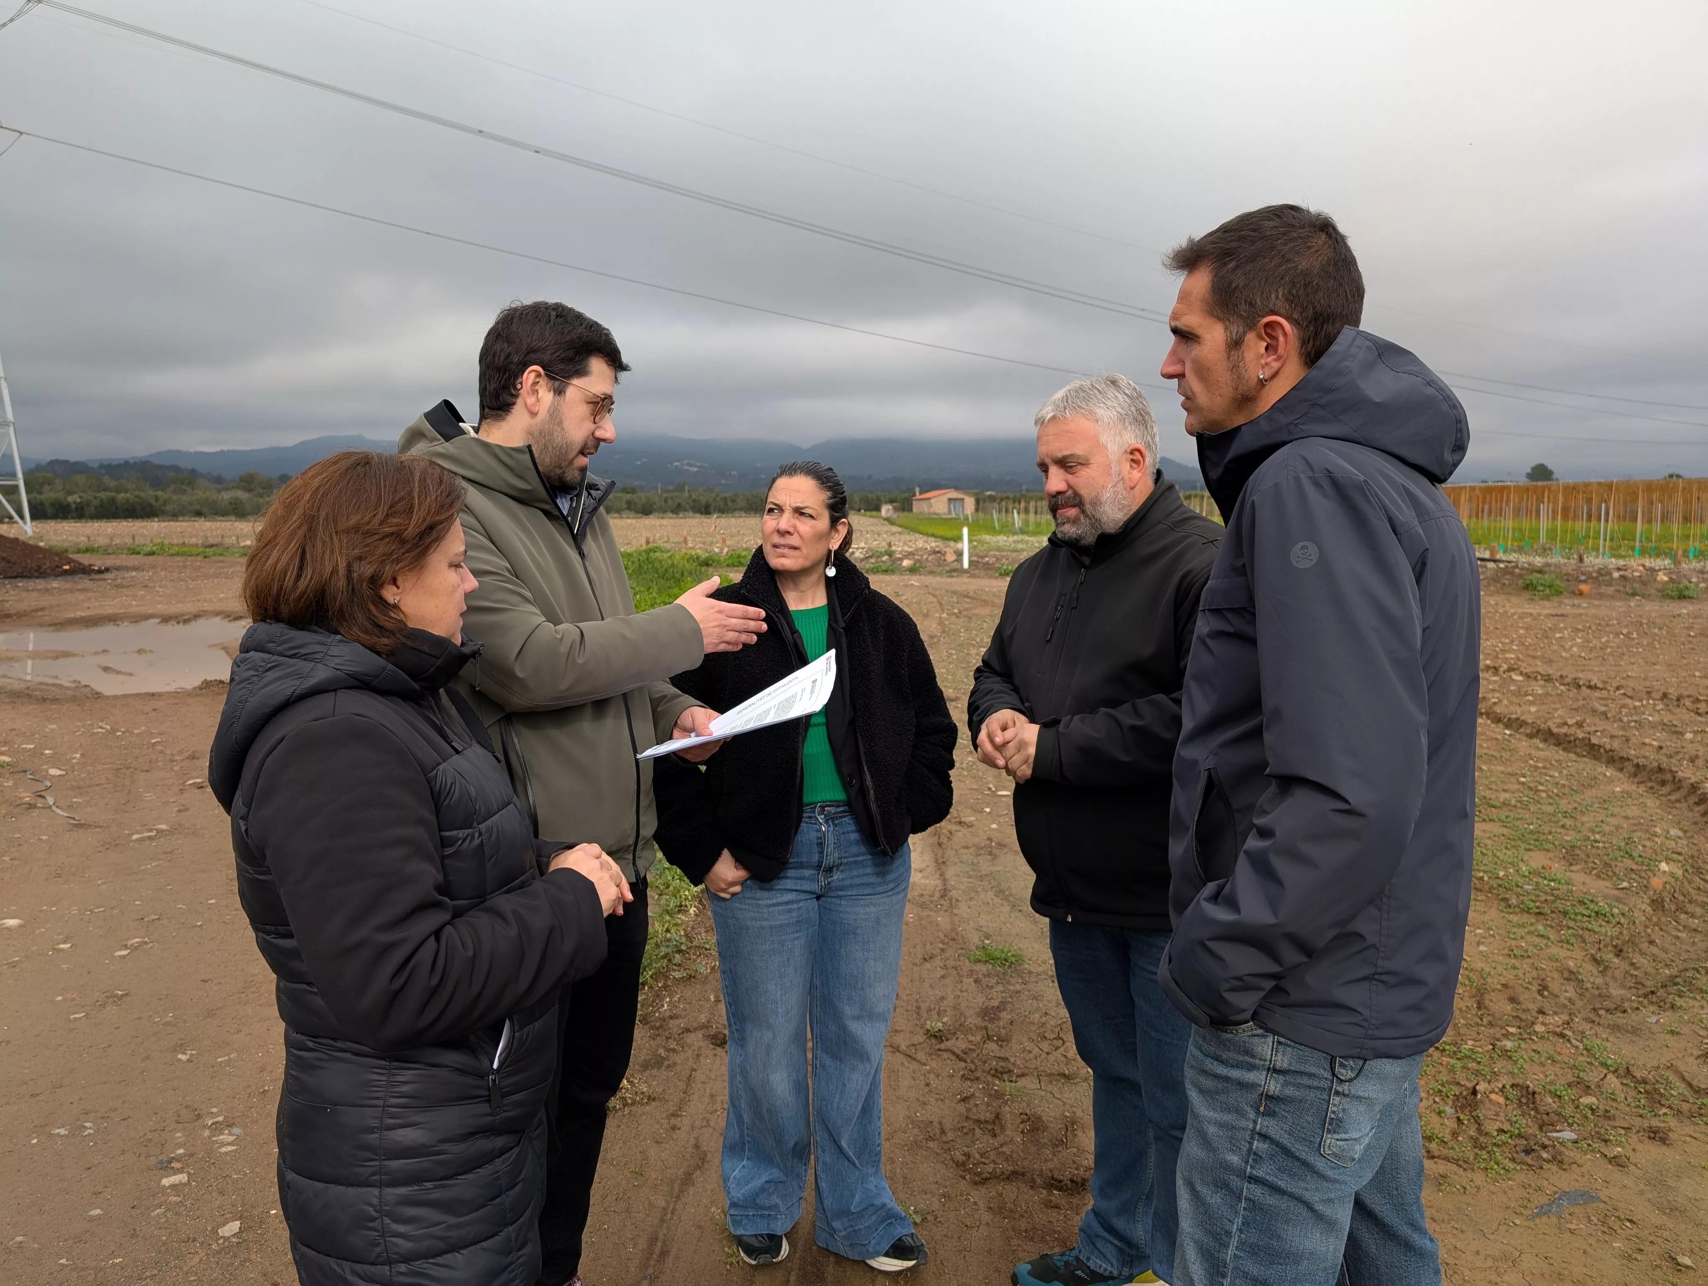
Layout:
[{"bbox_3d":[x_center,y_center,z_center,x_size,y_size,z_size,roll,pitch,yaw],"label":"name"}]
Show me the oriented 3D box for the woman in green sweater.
[{"bbox_3d":[-0.098,0.457,2.470,0.600,1.650,0.370,-1,7,-9],"label":"woman in green sweater"}]

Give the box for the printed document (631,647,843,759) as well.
[{"bbox_3d":[-0.176,0.106,1.830,0.290,0.045,0.210,-20,14,11],"label":"printed document"}]

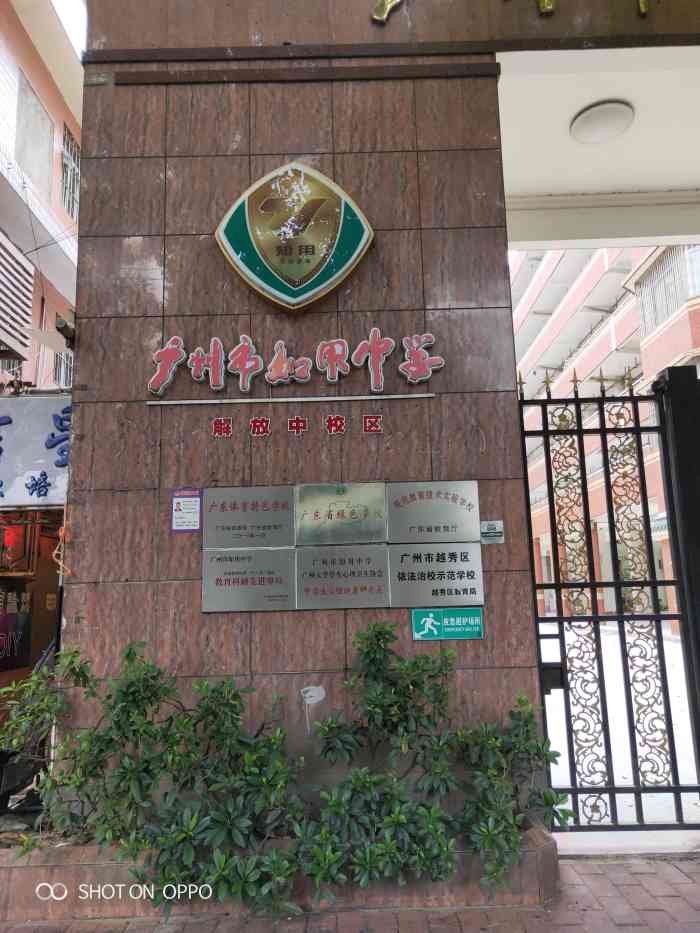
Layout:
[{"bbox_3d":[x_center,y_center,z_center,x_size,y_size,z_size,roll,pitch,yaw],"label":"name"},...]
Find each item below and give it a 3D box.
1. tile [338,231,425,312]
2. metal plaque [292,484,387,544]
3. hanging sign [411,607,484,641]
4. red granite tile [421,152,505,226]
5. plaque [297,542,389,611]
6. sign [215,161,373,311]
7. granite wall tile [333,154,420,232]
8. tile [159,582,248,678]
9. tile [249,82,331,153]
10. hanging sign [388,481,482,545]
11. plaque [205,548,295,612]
[{"bbox_3d":[0.210,-1.363,4.316,0.600,0.596,0.020,-2,-8,0],"label":"tile"},{"bbox_3d":[-0.054,0.309,4.047,0.600,0.400,0.020,-2,-8,0],"label":"metal plaque"},{"bbox_3d":[0.625,1.005,3.950,0.451,0.194,0.012,-2,-8,0],"label":"hanging sign"},{"bbox_3d":[0.766,-1.901,4.268,0.580,0.576,0.030,-1,-8,0],"label":"red granite tile"},{"bbox_3d":[-0.039,0.696,3.865,0.578,0.382,0.020,-1,-8,0],"label":"plaque"},{"bbox_3d":[-0.387,-1.604,4.299,1.106,1.058,0.080,-2,-8,0],"label":"sign"},{"bbox_3d":[0.186,-1.886,4.266,0.580,0.576,0.030,-1,-8,0],"label":"granite wall tile"},{"bbox_3d":[-0.898,0.991,3.846,0.580,0.576,0.030,-1,-8,0],"label":"tile"},{"bbox_3d":[-0.409,-2.441,4.346,0.580,0.576,0.030,-1,-8,0],"label":"tile"},{"bbox_3d":[0.546,0.297,4.051,0.600,0.400,0.020,-2,-8,0],"label":"hanging sign"},{"bbox_3d":[-0.625,0.713,3.861,0.585,0.382,0.020,-1,-8,0],"label":"plaque"}]

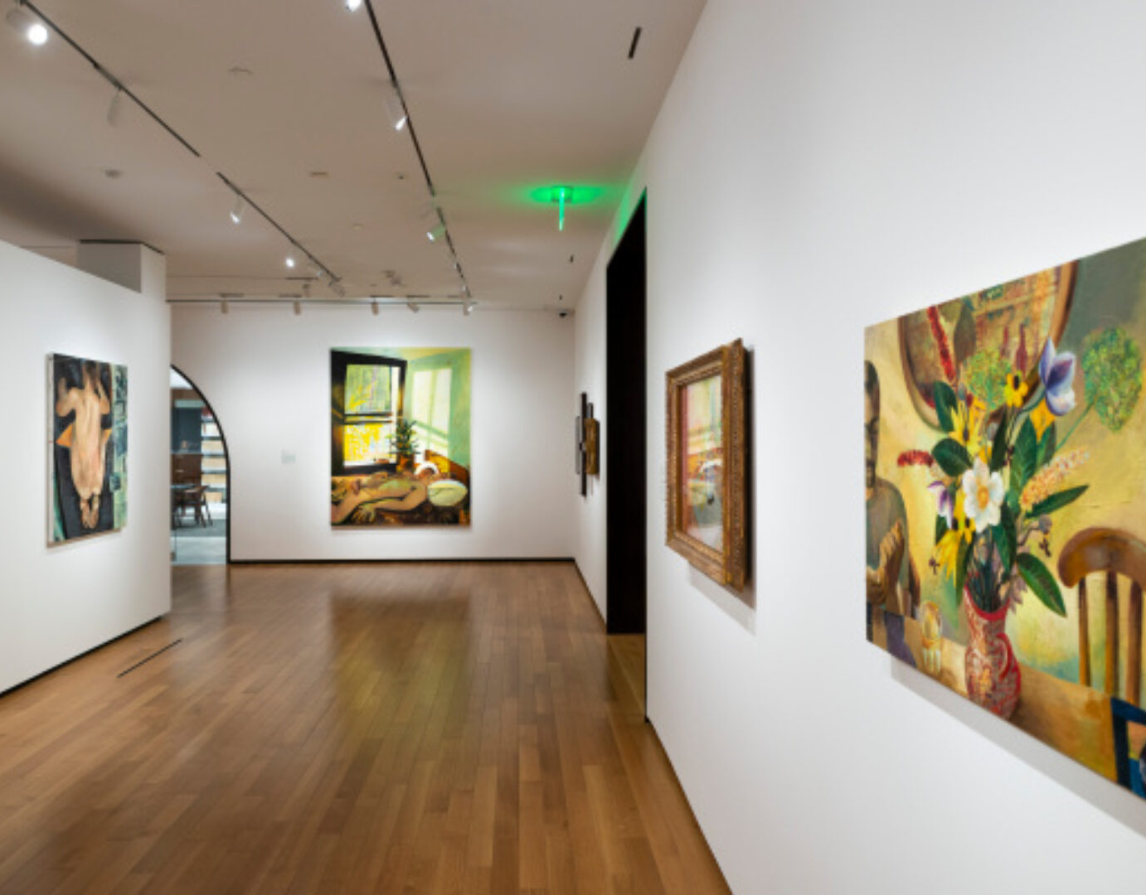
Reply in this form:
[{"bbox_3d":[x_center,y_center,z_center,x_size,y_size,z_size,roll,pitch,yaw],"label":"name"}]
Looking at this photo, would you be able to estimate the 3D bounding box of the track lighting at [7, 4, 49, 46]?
[{"bbox_3d":[-2.057,-1.591,3.371,0.146,0.126,0.080,0,1,34],"label":"track lighting"}]

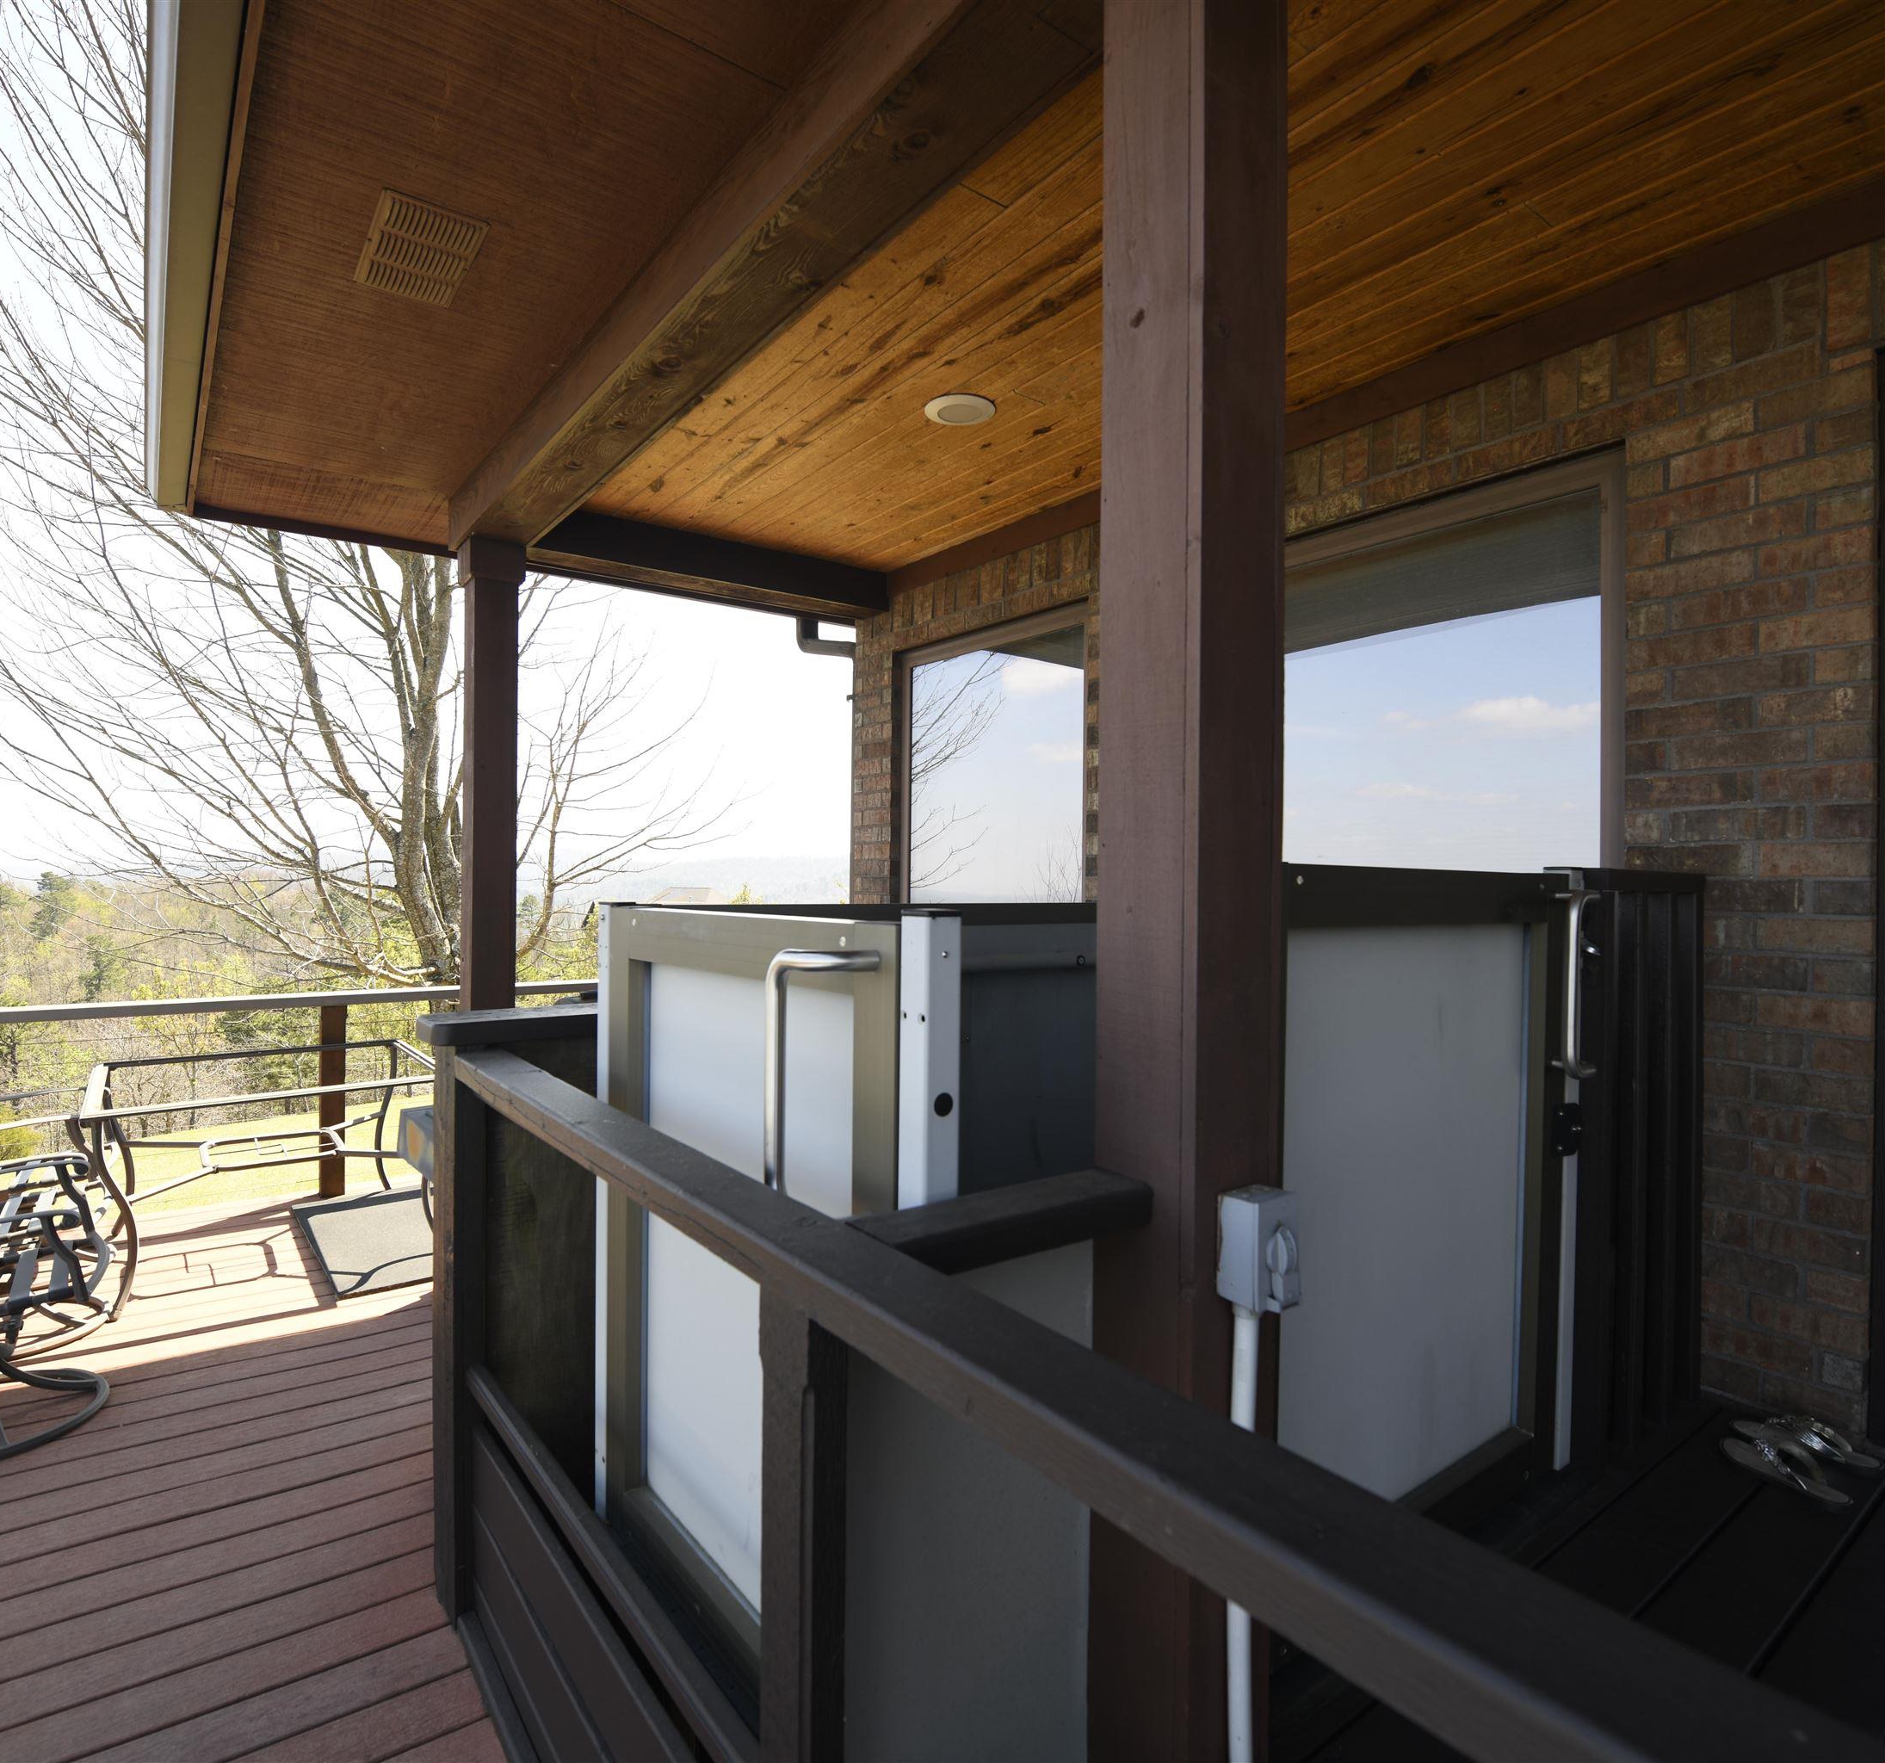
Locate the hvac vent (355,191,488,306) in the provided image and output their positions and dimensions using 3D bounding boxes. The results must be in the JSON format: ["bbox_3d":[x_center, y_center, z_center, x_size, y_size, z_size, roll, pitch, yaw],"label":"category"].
[{"bbox_3d":[-1.166,-1.404,2.293,0.204,0.020,0.410,1,0,-38],"label":"hvac vent"}]

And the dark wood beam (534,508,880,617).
[{"bbox_3d":[-0.974,-1.375,4.491,1.640,0.178,0.185,0,1,-36],"label":"dark wood beam"}]

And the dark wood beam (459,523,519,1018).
[{"bbox_3d":[-1.732,0.034,3.933,0.172,2.635,0.172,1,0,-38],"label":"dark wood beam"}]

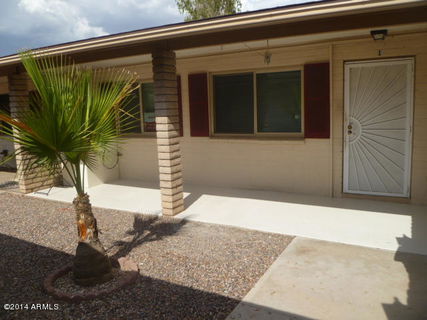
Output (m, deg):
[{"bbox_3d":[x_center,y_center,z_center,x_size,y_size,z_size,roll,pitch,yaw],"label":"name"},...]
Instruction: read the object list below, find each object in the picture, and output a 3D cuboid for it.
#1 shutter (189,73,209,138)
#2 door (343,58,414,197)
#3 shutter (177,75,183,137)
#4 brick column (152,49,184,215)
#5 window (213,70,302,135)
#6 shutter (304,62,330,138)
[{"bbox_3d":[-0.299,-1.054,6.662,0.413,1.194,0.050,3,10,29],"label":"shutter"},{"bbox_3d":[2.465,-0.467,5.230,0.935,2.050,0.060,3,10,29],"label":"door"},{"bbox_3d":[-0.819,-1.076,6.951,0.398,1.194,0.050,3,10,29],"label":"shutter"},{"bbox_3d":[-0.644,-0.366,5.037,0.204,2.348,0.298,3,10,29],"label":"brick column"},{"bbox_3d":[0.710,-1.007,6.121,1.761,1.164,0.100,3,10,29],"label":"window"},{"bbox_3d":[1.662,-0.948,5.579,0.398,1.194,0.050,3,10,29],"label":"shutter"}]

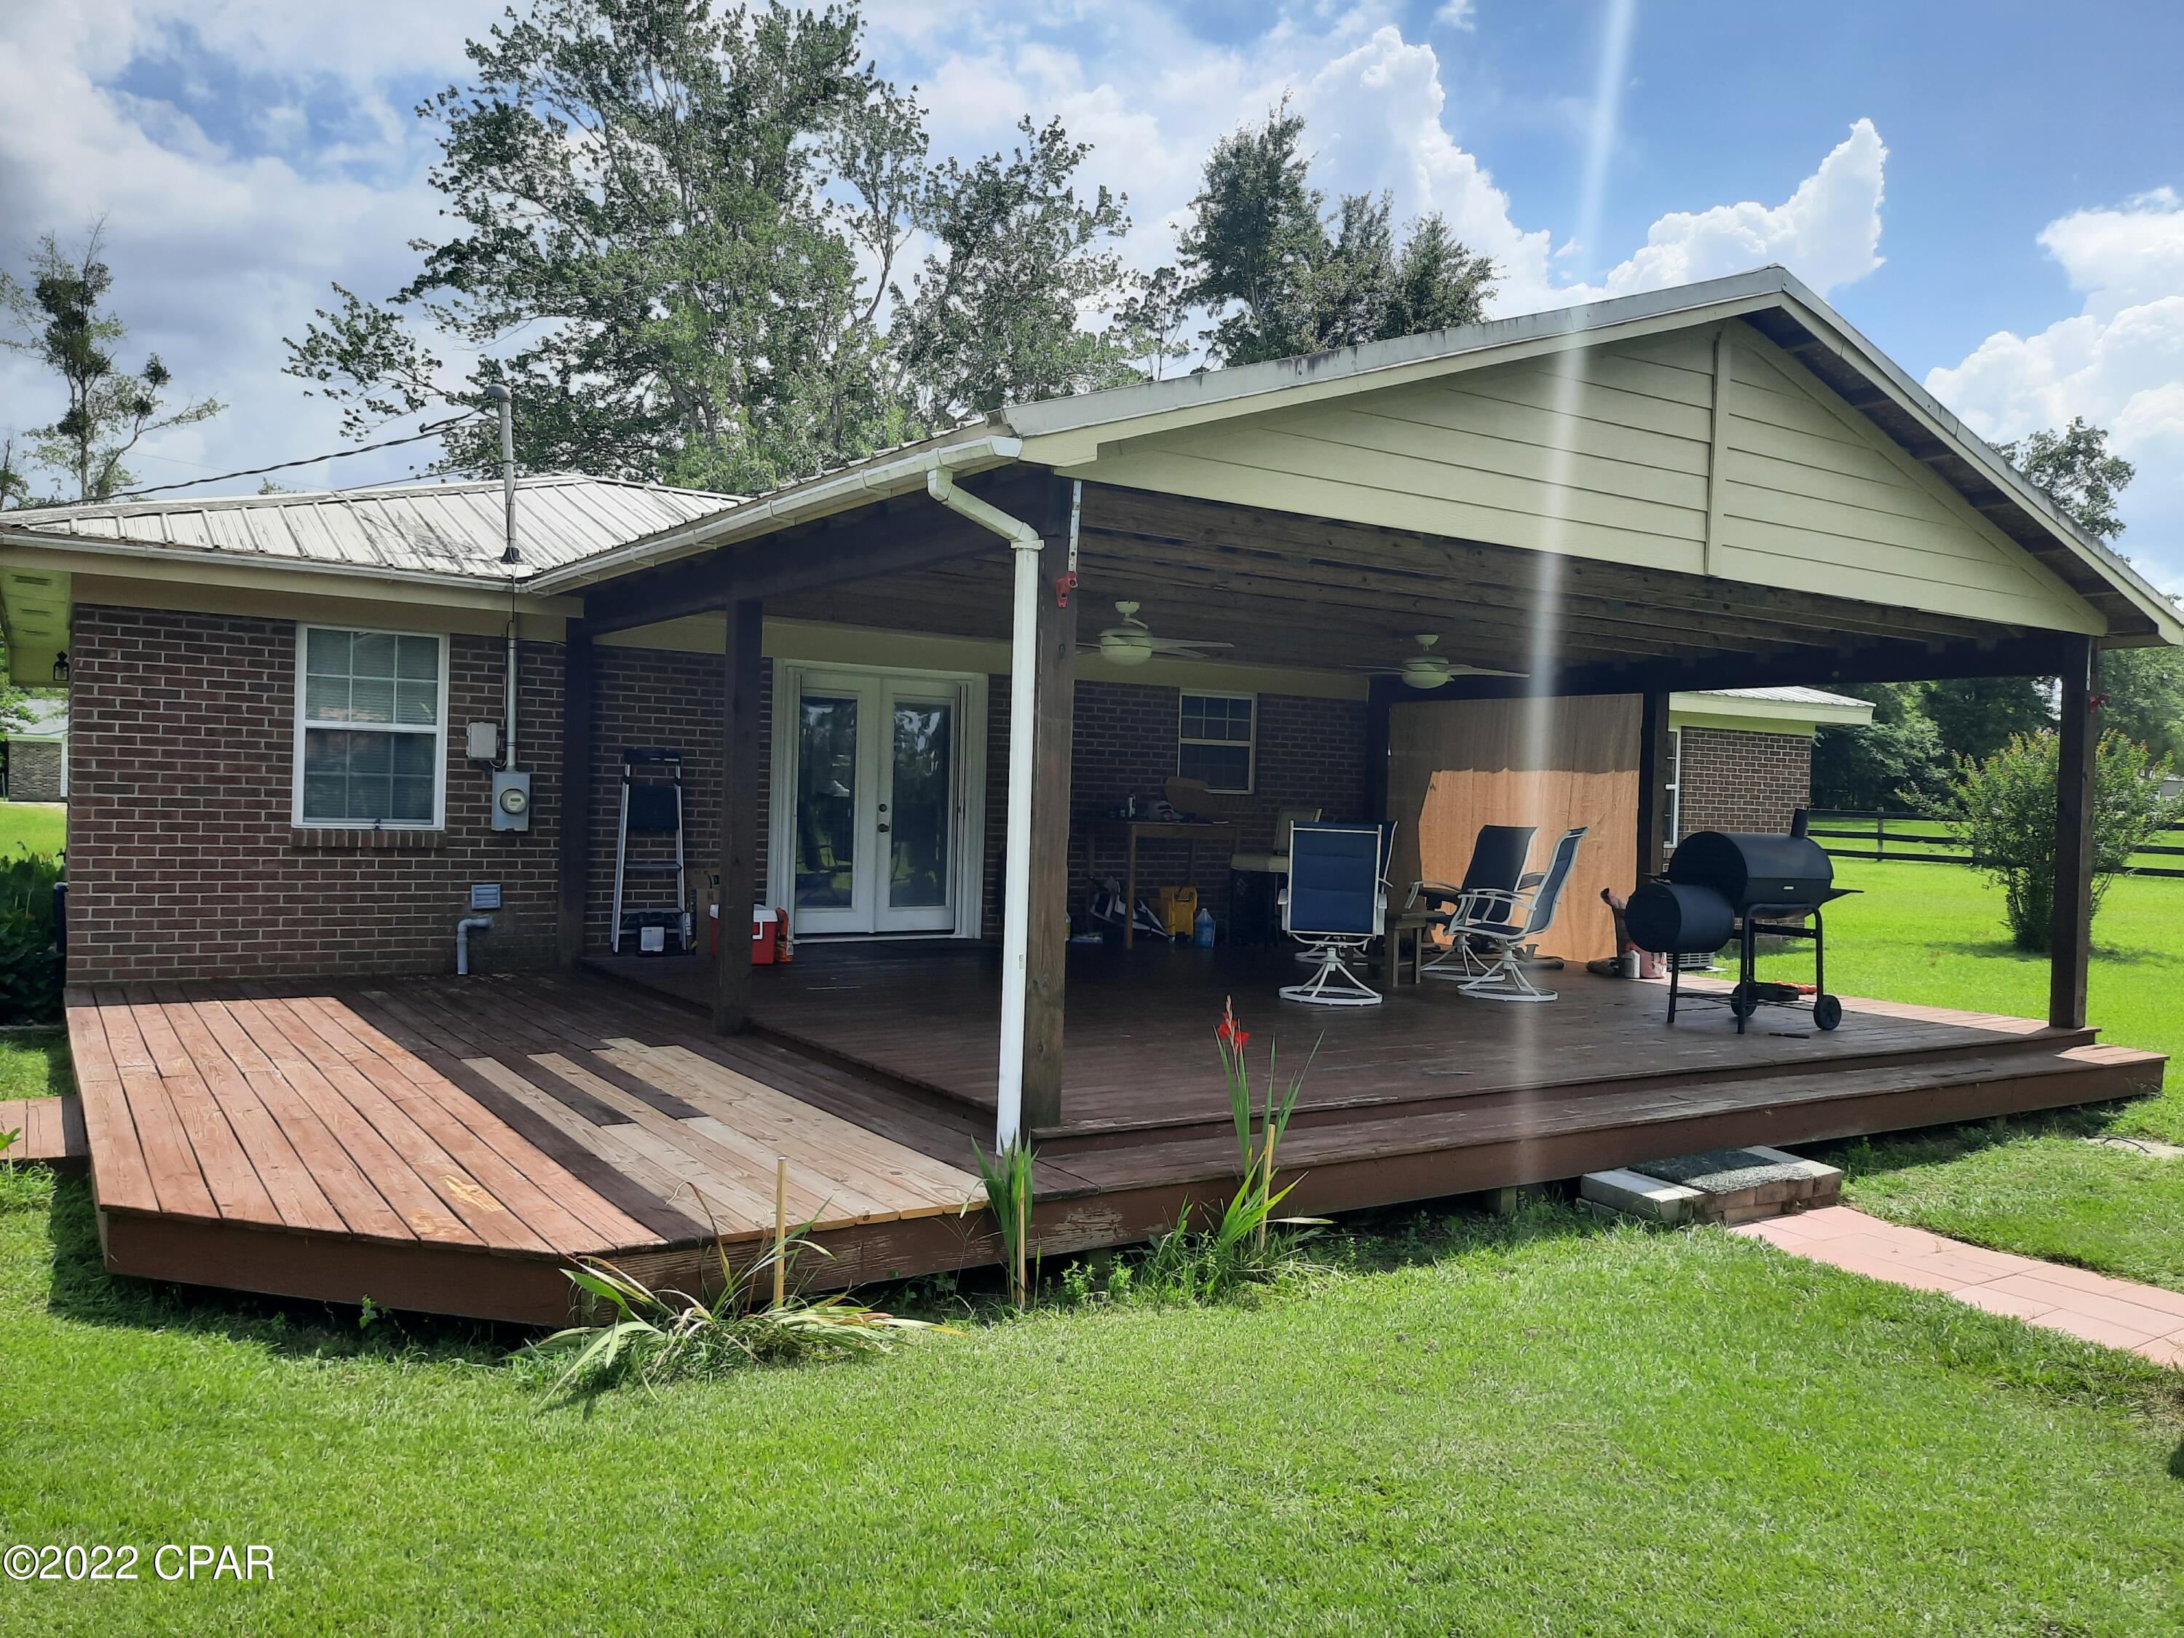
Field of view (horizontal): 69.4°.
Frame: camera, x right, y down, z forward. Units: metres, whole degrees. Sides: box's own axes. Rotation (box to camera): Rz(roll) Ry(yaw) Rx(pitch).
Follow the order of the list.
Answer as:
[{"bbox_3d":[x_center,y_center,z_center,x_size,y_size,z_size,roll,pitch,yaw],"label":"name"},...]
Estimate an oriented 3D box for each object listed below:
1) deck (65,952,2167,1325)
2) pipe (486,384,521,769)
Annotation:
[{"bbox_3d":[0.177,1.284,9.477,10.543,0.377,6.851,2,1,-34],"label":"deck"},{"bbox_3d":[-3.997,-1.625,10.702,0.234,2.554,0.111,2,1,-34],"label":"pipe"}]

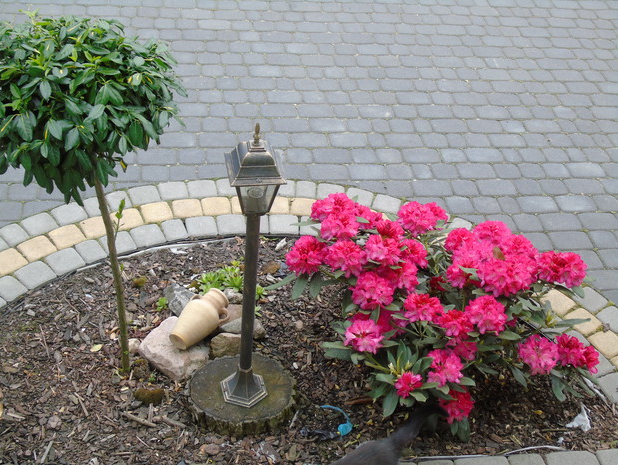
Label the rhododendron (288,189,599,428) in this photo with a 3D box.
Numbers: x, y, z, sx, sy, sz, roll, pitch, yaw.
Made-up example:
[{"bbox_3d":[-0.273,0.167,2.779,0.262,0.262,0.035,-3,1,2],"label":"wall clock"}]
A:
[{"bbox_3d":[0.422,0.277,2.673,0.980,0.600,0.800,6,42,0],"label":"rhododendron"}]

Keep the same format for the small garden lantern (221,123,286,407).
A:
[{"bbox_3d":[-0.164,0.122,2.330,0.150,1.052,0.150,-3,43,-11],"label":"small garden lantern"}]

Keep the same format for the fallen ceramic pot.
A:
[{"bbox_3d":[-0.372,0.297,2.791,0.149,0.125,0.221,32,55,15],"label":"fallen ceramic pot"}]

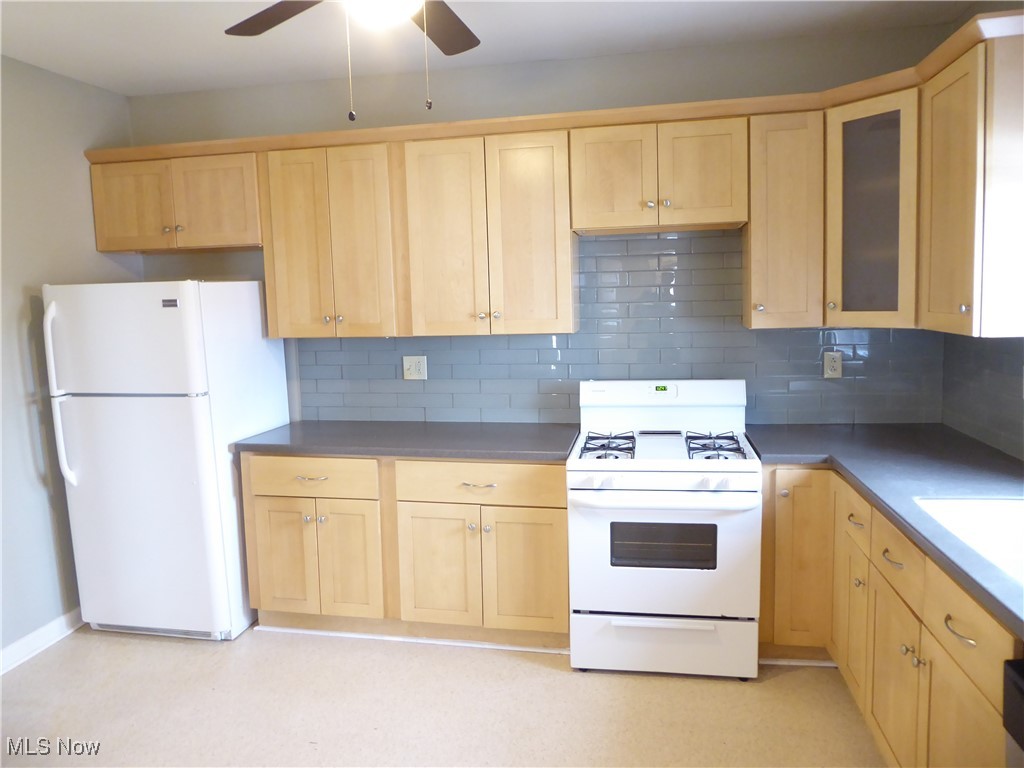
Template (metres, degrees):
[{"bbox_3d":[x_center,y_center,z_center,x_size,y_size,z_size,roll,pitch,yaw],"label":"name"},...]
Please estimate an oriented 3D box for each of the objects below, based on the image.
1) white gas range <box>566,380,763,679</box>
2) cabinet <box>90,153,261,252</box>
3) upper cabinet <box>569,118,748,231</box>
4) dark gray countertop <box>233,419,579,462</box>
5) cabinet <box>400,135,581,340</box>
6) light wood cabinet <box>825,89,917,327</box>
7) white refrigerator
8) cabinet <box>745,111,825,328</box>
[{"bbox_3d":[0.661,0.592,3.261,0.762,1.152,0.725,0,6,11],"label":"white gas range"},{"bbox_3d":[-1.608,-0.887,3.745,0.895,0.437,0.320,0,6,11],"label":"cabinet"},{"bbox_3d":[0.654,-0.906,3.315,0.750,0.432,0.320,0,6,11],"label":"upper cabinet"},{"bbox_3d":[-0.452,0.258,3.491,1.510,0.040,0.650,0,6,11],"label":"dark gray countertop"},{"bbox_3d":[-0.072,-0.680,3.479,0.762,0.876,0.320,0,6,11],"label":"cabinet"},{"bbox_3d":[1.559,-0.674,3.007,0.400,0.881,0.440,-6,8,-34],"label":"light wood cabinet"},{"bbox_3d":[-1.642,0.346,3.683,0.769,1.677,0.734,0,6,11],"label":"white refrigerator"},{"bbox_3d":[1.178,-0.689,3.241,0.298,0.876,0.320,0,6,11],"label":"cabinet"}]

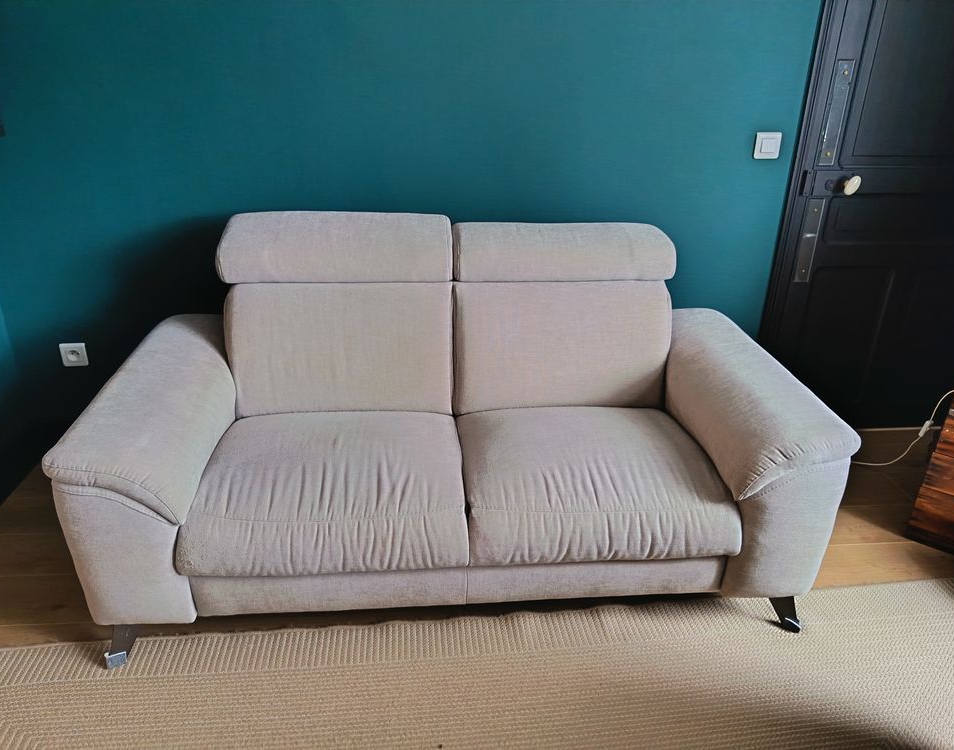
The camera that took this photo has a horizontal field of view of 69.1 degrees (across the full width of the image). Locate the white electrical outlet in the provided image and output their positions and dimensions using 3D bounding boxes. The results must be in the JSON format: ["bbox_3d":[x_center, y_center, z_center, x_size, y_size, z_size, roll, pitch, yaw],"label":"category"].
[{"bbox_3d":[-1.367,-0.068,2.357,0.082,0.082,0.013,-1,23,-5],"label":"white electrical outlet"}]

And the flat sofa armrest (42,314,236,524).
[{"bbox_3d":[-0.780,0.084,1.780,0.260,0.195,0.820,-1,27,-5],"label":"flat sofa armrest"}]

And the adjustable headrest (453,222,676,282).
[{"bbox_3d":[0.239,-0.350,1.957,0.610,0.165,0.170,-1,11,-5],"label":"adjustable headrest"}]

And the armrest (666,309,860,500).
[{"bbox_3d":[0.687,0.060,1.902,0.260,0.195,0.820,-1,27,-5],"label":"armrest"}]

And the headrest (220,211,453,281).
[{"bbox_3d":[-0.378,-0.349,1.889,0.612,0.185,0.165,-1,13,-5],"label":"headrest"}]

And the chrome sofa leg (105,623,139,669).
[{"bbox_3d":[-0.816,0.607,1.606,0.072,0.134,0.070,-1,23,-5],"label":"chrome sofa leg"}]

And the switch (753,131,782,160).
[{"bbox_3d":[0.958,-0.753,2.282,0.082,0.082,0.013,-1,23,-5],"label":"switch"}]

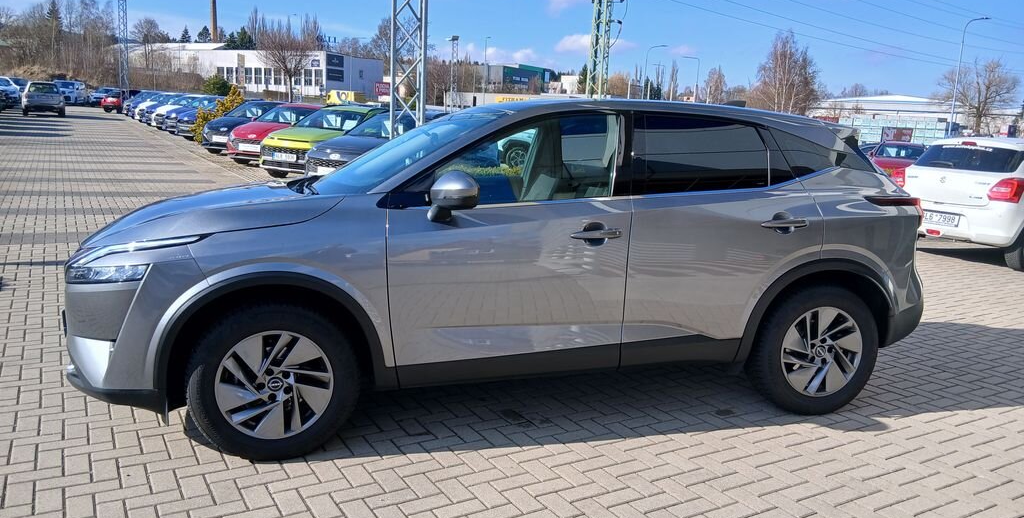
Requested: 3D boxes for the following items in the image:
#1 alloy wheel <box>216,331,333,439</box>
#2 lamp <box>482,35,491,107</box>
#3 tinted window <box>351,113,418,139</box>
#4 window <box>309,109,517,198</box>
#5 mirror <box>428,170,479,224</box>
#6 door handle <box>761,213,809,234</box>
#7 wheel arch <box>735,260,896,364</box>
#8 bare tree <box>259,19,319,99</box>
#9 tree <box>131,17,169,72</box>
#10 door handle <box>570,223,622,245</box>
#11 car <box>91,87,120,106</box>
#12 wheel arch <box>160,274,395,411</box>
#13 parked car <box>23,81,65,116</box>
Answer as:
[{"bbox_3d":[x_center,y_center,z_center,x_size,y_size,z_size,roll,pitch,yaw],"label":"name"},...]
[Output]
[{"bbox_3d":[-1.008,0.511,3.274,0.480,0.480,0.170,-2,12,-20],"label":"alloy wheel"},{"bbox_3d":[-2.379,-16.641,71.272,0.800,7.500,0.350,8,12,25],"label":"lamp"},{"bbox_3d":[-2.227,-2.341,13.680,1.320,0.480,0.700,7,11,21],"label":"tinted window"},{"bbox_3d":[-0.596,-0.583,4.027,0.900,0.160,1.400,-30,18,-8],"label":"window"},{"bbox_3d":[-0.239,-0.265,3.213,0.200,0.215,0.240,-1,11,-15],"label":"mirror"},{"bbox_3d":[1.322,-0.175,3.718,0.262,0.095,0.060,0,10,-18],"label":"door handle"},{"bbox_3d":[1.541,0.247,3.900,0.955,0.510,0.100,0,10,-18],"label":"wheel arch"},{"bbox_3d":[-15.763,-13.726,54.000,4.400,6.600,4.400,2,11,0],"label":"bare tree"},{"bbox_3d":[-49.490,-28.806,105.000,4.600,7.900,4.500,-3,12,-25],"label":"tree"},{"bbox_3d":[0.376,-0.110,3.443,0.245,0.090,0.060,-1,11,-15],"label":"door handle"},{"bbox_3d":[-31.527,-12.675,60.297,1.800,1.570,4.350,0,10,-14],"label":"car"},{"bbox_3d":[-0.961,0.312,3.193,0.950,0.550,0.130,-1,11,-15],"label":"wheel arch"},{"bbox_3d":[-23.017,-7.872,37.809,1.770,1.640,4.500,-3,12,-31],"label":"parked car"}]

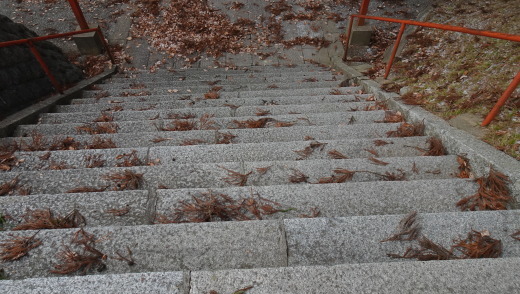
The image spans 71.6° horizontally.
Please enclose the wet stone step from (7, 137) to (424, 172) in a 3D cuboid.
[{"bbox_3d":[-0.391,0.169,2.818,3.507,0.190,0.315,-2,54,-1],"label":"wet stone step"}]

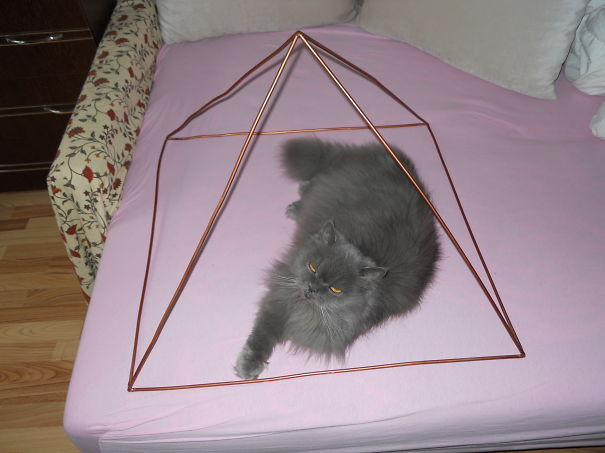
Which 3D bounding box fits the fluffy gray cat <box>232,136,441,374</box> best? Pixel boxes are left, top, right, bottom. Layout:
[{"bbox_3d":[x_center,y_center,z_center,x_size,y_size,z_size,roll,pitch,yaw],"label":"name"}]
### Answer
[{"bbox_3d":[0.079,0.001,0.946,0.370,0.190,0.575,8,50,10],"label":"fluffy gray cat"}]

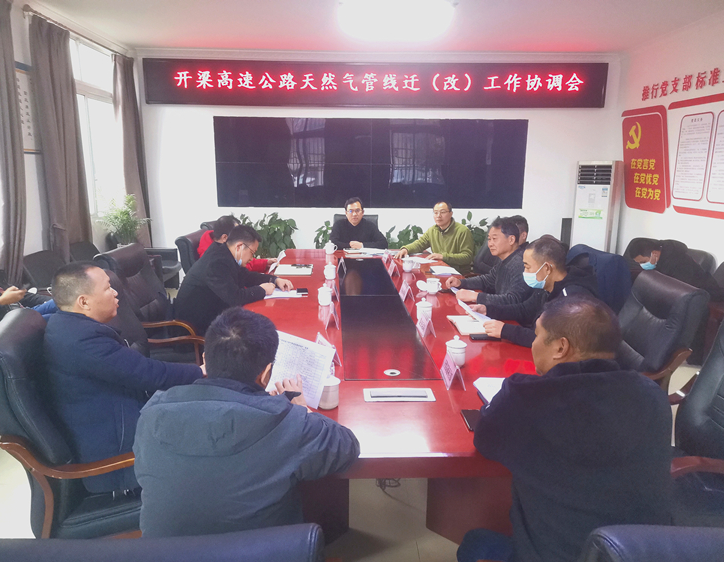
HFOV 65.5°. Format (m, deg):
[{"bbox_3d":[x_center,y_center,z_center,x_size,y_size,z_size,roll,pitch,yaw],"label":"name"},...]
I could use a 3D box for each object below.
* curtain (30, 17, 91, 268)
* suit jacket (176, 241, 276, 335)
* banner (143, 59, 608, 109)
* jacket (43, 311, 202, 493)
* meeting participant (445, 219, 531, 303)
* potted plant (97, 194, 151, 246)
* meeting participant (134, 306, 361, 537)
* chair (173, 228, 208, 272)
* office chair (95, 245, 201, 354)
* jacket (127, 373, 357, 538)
[{"bbox_3d":[-2.884,-1.061,5.535,0.170,2.650,0.630,0,12,0],"label":"curtain"},{"bbox_3d":[-0.840,0.057,3.536,0.620,0.640,0.540,0,12,-2],"label":"suit jacket"},{"bbox_3d":[0.136,-2.529,7.246,5.970,0.580,0.120,0,12,0],"label":"banner"},{"bbox_3d":[-0.787,0.391,1.879,0.540,0.650,0.520,-4,13,-17],"label":"jacket"},{"bbox_3d":[0.958,0.181,4.114,0.700,1.260,0.560,-1,12,-7],"label":"meeting participant"},{"bbox_3d":[-2.477,-0.557,5.819,0.530,0.700,0.530,0,12,0],"label":"potted plant"},{"bbox_3d":[-0.284,0.649,1.648,0.580,1.250,0.760,2,12,7],"label":"meeting participant"},{"bbox_3d":[-1.045,0.190,4.394,0.700,1.100,0.640,1,12,1],"label":"chair"},{"bbox_3d":[-1.267,0.343,3.681,0.700,1.090,0.640,2,12,9],"label":"office chair"},{"bbox_3d":[-0.283,0.509,1.495,0.580,0.640,0.500,2,12,7],"label":"jacket"}]

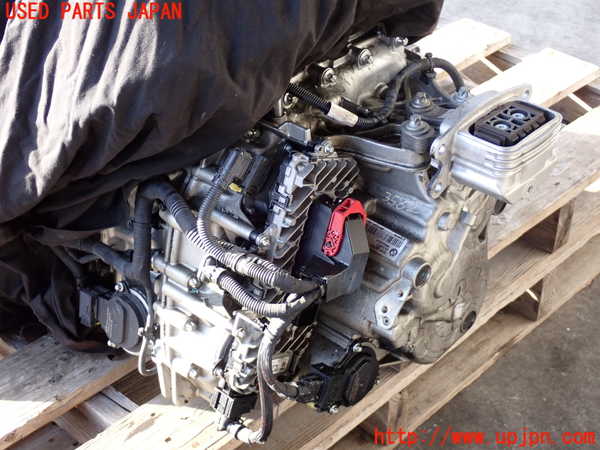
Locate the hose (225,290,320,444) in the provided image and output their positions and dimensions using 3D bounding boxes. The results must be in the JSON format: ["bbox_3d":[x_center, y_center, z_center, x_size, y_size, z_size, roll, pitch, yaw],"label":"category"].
[{"bbox_3d":[-0.033,0.158,1.254,0.080,0.250,0.105,-30,44,-35],"label":"hose"}]

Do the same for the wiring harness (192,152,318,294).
[{"bbox_3d":[-0.044,0.003,1.170,0.085,0.130,0.155,-30,44,-35],"label":"wiring harness"}]

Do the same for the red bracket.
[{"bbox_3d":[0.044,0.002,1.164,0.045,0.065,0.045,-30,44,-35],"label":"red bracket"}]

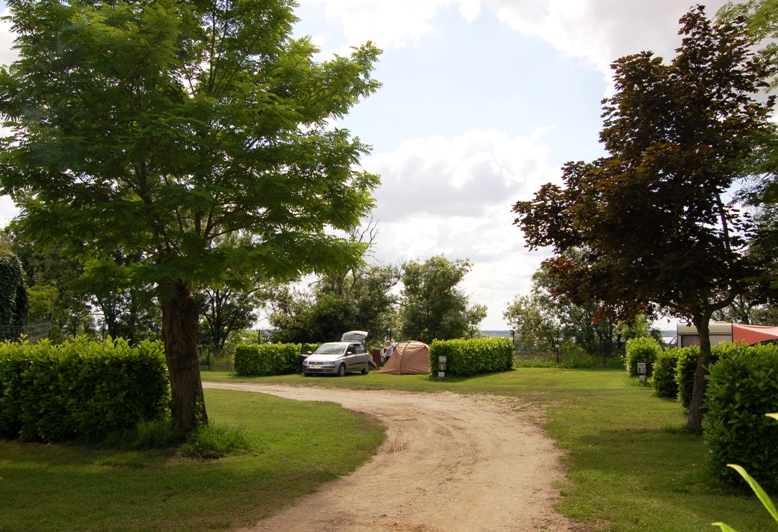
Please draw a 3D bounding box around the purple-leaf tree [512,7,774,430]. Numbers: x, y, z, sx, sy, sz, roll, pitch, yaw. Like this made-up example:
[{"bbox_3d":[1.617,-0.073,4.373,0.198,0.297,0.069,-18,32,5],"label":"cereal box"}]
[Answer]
[{"bbox_3d":[4.900,-1.068,11.985,5.000,8.250,4.800,0,-6,0],"label":"purple-leaf tree"}]

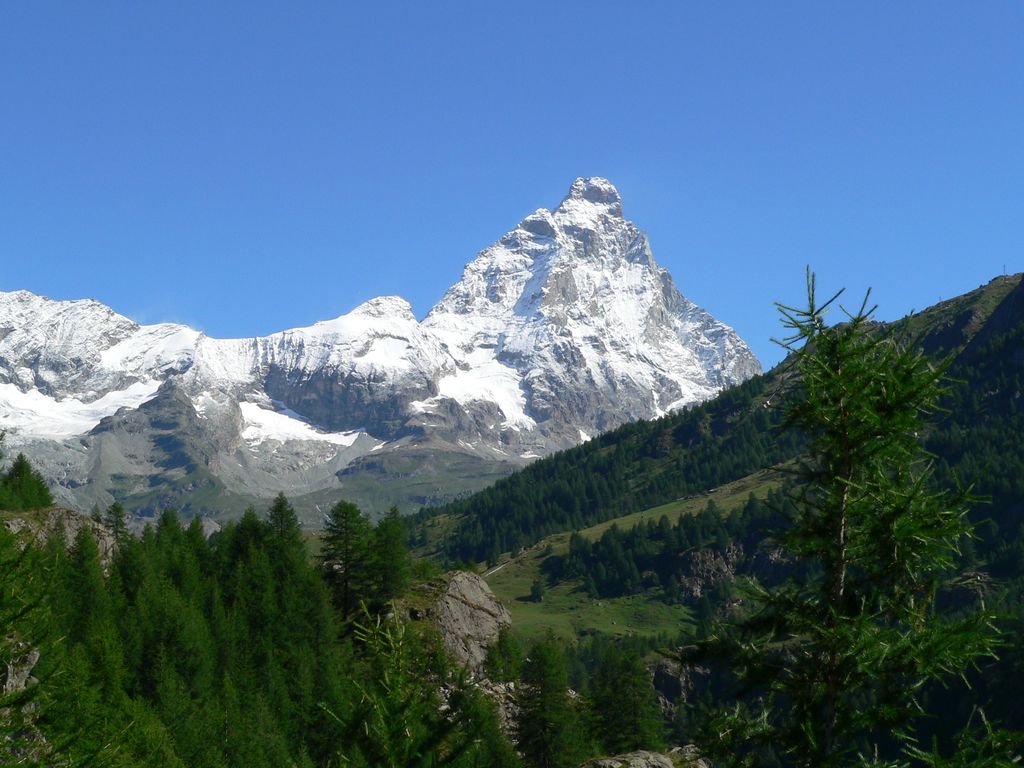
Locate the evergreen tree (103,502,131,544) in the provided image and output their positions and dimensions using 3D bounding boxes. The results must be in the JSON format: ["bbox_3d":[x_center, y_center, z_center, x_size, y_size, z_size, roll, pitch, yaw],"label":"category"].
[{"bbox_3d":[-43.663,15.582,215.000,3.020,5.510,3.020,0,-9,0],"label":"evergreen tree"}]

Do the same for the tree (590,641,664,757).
[{"bbox_3d":[7.624,21.007,130.000,4.960,7.320,4.960,0,-9,0],"label":"tree"}]

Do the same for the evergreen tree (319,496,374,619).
[{"bbox_3d":[-12.638,13.483,150.000,4.070,9.070,4.070,0,-9,0],"label":"evergreen tree"}]

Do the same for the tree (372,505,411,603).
[{"bbox_3d":[-9.690,13.791,157.000,2.990,7.880,2.990,0,-9,0],"label":"tree"}]

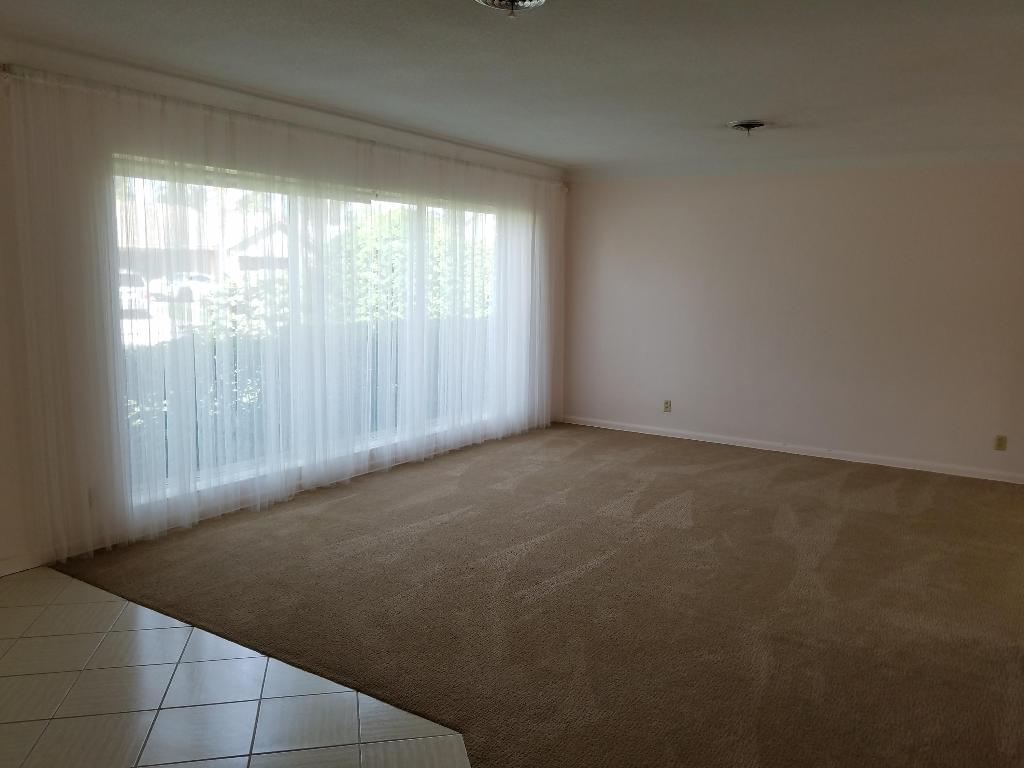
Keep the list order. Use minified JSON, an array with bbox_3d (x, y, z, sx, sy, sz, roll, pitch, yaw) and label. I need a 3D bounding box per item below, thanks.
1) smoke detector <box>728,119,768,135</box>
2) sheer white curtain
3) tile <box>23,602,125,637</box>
[{"bbox_3d":[1.561,-1.690,5.105,0.250,0.070,0.250,6,9,34],"label":"smoke detector"},{"bbox_3d":[-0.904,-0.527,5.689,0.130,2.388,4.966,6,9,34],"label":"sheer white curtain"},{"bbox_3d":[-1.855,1.005,3.287,0.325,0.010,0.325,-1,8,-13],"label":"tile"}]

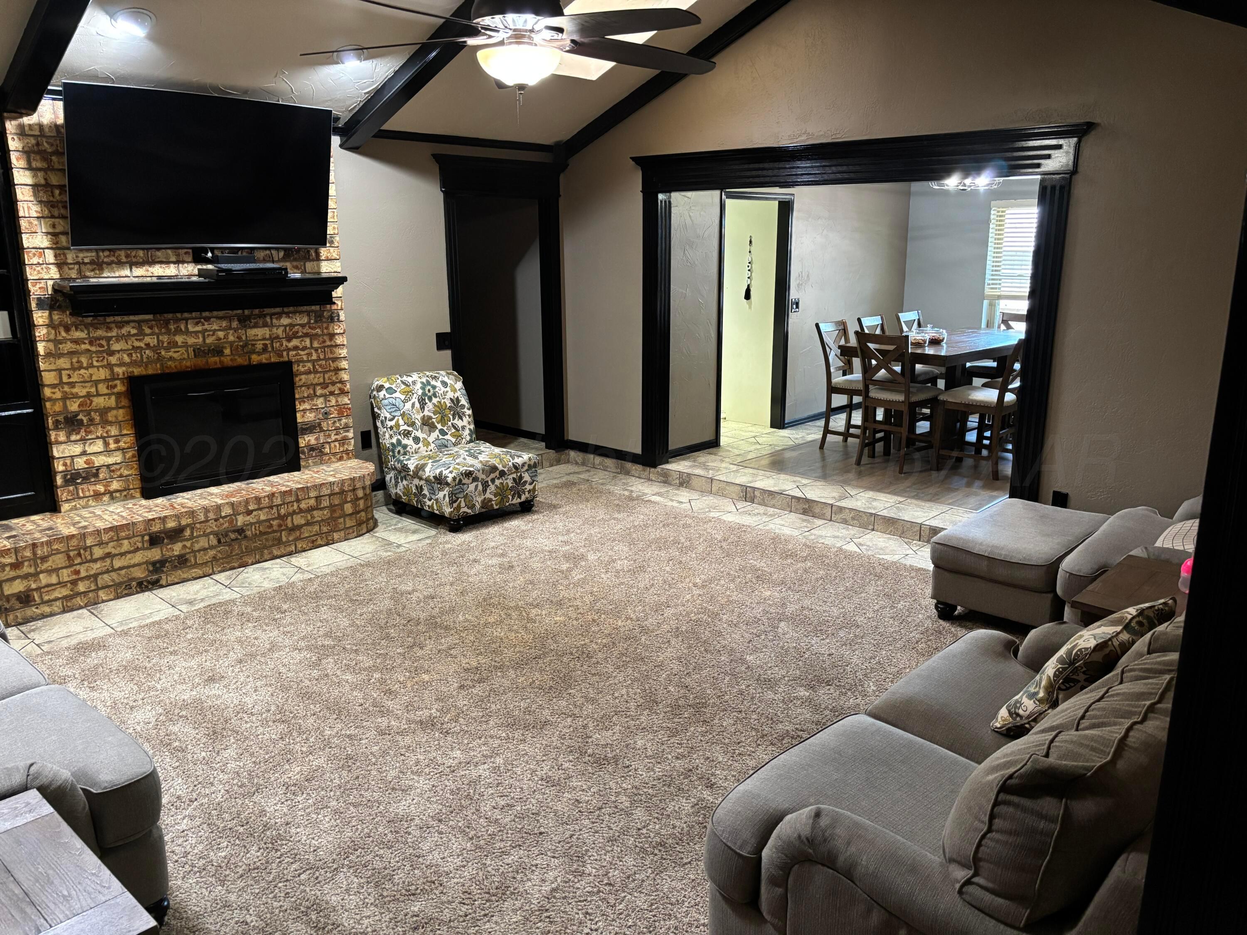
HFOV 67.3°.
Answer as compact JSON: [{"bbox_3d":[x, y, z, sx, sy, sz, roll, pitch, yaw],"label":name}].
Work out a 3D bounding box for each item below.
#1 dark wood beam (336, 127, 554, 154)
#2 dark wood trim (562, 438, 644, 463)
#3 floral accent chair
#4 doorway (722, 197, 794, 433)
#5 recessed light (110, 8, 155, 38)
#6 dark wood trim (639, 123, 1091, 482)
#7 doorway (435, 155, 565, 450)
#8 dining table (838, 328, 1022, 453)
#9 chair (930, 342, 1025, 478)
[{"bbox_3d":[-1.199,-2.316,6.654,0.040,0.057,1.890,12,18,41],"label":"dark wood beam"},{"bbox_3d":[-0.147,-0.129,7.629,0.830,0.080,0.025,12,18,41],"label":"dark wood trim"},{"bbox_3d":[-1.148,-0.150,6.380,0.840,0.920,0.730,12,18,41],"label":"floral accent chair"},{"bbox_3d":[1.122,-1.316,8.240,0.140,2.111,1.061,12,18,41],"label":"doorway"},{"bbox_3d":[-2.291,-2.076,4.396,0.197,0.055,0.197,-14,-3,-45],"label":"recessed light"},{"bbox_3d":[1.292,-0.909,6.142,3.080,2.300,0.220,12,18,41],"label":"dark wood trim"},{"bbox_3d":[-0.912,-1.159,7.191,0.170,2.280,1.210,12,18,41],"label":"doorway"},{"bbox_3d":[2.745,-0.618,7.912,2.060,0.895,0.930,-13,19,-43],"label":"dining table"},{"bbox_3d":[2.715,-0.478,7.016,0.590,1.045,0.460,12,18,40],"label":"chair"}]

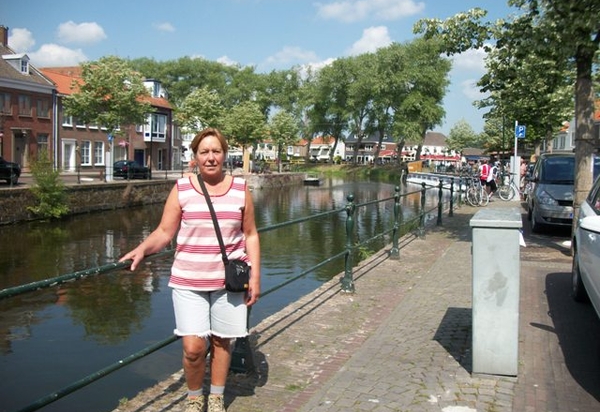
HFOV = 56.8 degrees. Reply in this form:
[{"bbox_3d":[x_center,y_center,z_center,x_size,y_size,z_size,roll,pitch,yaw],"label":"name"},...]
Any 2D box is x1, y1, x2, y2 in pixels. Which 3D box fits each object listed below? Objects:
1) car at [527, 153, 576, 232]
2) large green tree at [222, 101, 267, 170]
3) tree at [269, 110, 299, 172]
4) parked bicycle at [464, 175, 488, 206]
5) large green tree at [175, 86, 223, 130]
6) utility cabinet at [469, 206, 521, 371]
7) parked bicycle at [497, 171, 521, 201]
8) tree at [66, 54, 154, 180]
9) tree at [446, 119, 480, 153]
[{"bbox_3d":[6.330,-0.330,12.750,1.810,1.630,4.300,3,5,21],"label":"car"},{"bbox_3d":[-5.970,-7.192,59.303,4.680,7.870,4.680,1,4,0],"label":"large green tree"},{"bbox_3d":[-2.090,-7.864,68.306,3.800,7.960,3.800,1,4,0],"label":"tree"},{"bbox_3d":[6.427,-0.528,20.200,0.600,1.120,1.750,0,5,-12],"label":"parked bicycle"},{"bbox_3d":[-8.945,-6.508,49.306,4.420,7.940,4.420,1,4,0],"label":"large green tree"},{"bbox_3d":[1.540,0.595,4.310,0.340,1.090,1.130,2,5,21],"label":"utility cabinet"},{"bbox_3d":[9.094,-0.777,23.300,1.780,1.120,0.600,3,5,20],"label":"parked bicycle"},{"bbox_3d":[-12.845,-5.865,37.322,6.070,8.370,6.070,1,4,0],"label":"tree"},{"bbox_3d":[22.924,-8.205,78.306,4.640,7.940,4.640,1,4,0],"label":"tree"}]

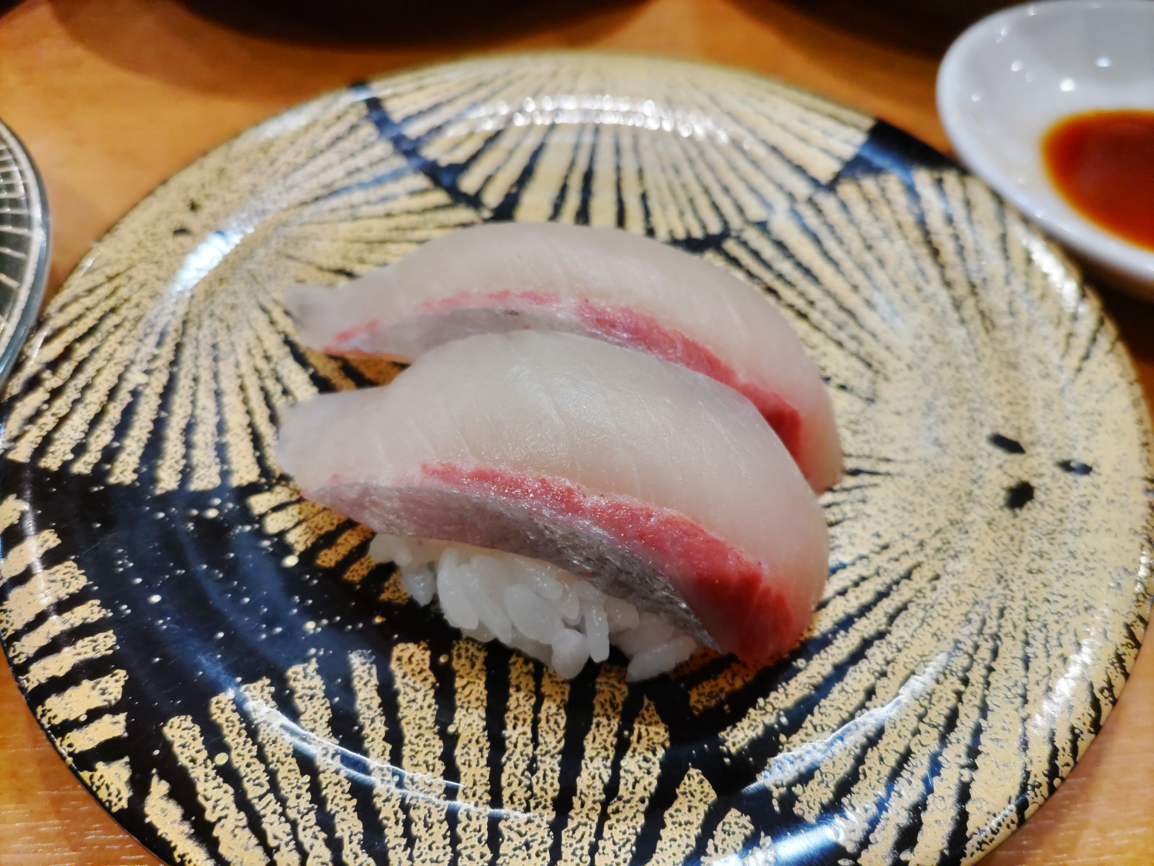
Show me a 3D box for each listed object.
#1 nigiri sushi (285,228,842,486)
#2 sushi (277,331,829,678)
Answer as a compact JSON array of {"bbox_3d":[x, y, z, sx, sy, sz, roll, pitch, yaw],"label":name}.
[{"bbox_3d":[-0.003,-0.012,0.123,0.082,0.030,0.027,14,53,10],"label":"nigiri sushi"},{"bbox_3d":[-0.005,0.007,0.108,0.073,0.032,0.029,15,54,11],"label":"sushi"}]

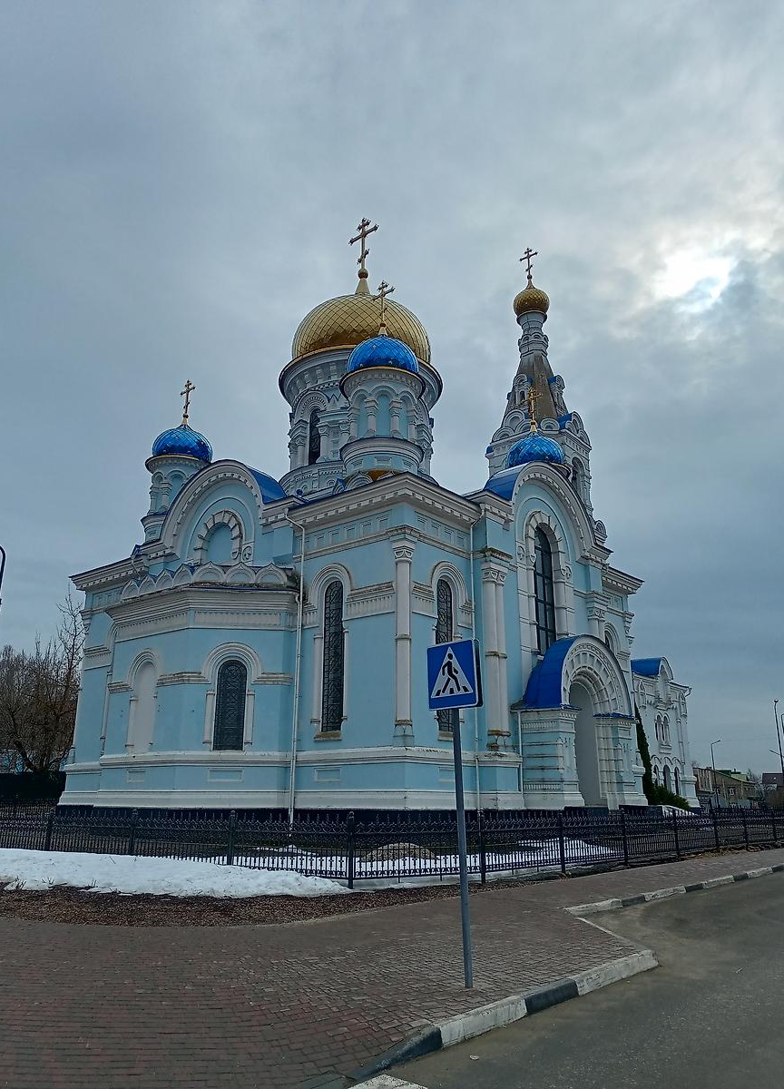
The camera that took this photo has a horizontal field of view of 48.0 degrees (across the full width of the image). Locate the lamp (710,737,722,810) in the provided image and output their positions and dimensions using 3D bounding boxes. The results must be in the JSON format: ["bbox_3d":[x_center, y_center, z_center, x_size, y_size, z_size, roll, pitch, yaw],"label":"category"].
[{"bbox_3d":[34.647,24.907,92.645,1.250,8.410,0.250,-4,-17,13],"label":"lamp"}]

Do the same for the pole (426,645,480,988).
[{"bbox_3d":[0.721,2.634,8.848,0.130,3.300,0.700,15,-23,-40],"label":"pole"}]

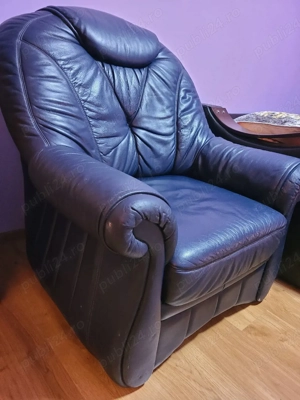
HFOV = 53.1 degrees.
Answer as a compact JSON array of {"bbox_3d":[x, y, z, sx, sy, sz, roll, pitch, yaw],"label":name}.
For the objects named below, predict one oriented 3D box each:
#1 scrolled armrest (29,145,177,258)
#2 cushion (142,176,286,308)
[{"bbox_3d":[-0.180,-0.040,0.841,0.209,0.166,0.571,-12,28,-38],"label":"scrolled armrest"},{"bbox_3d":[0.095,0.091,1.151,0.603,0.170,0.595,-12,28,-38],"label":"cushion"}]

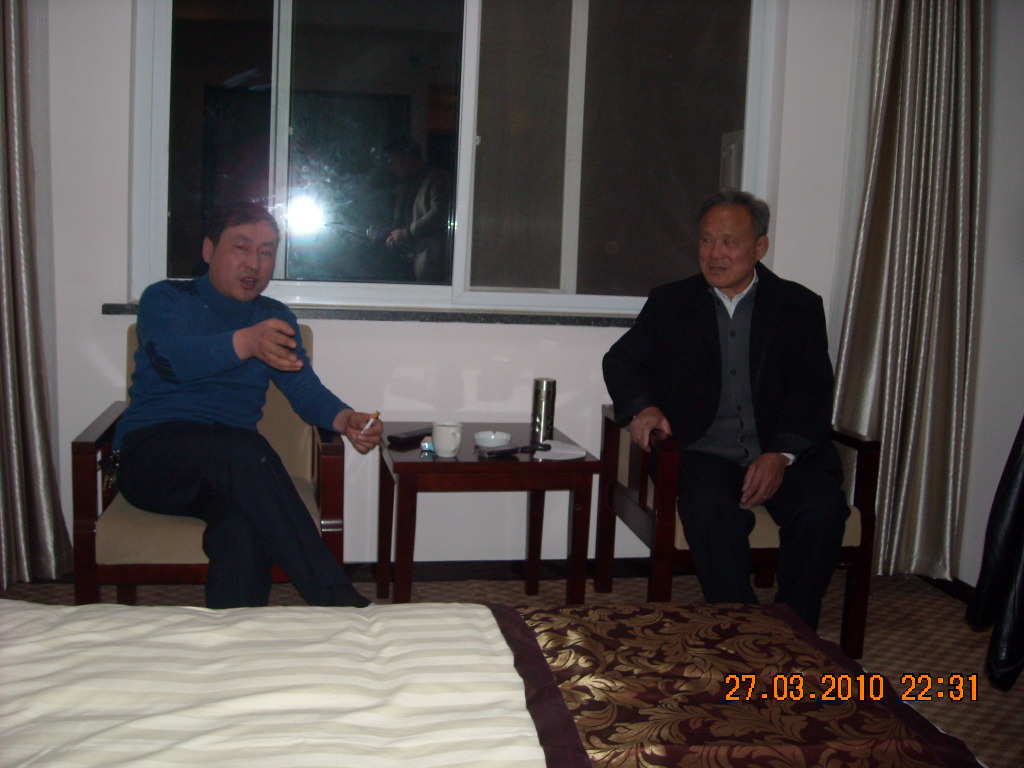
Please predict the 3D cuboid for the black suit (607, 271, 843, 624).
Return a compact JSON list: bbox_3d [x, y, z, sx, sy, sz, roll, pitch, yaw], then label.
[{"bbox_3d":[0.614,0.175,2.798,0.660,1.030,0.660,2,8,-4],"label":"black suit"}]

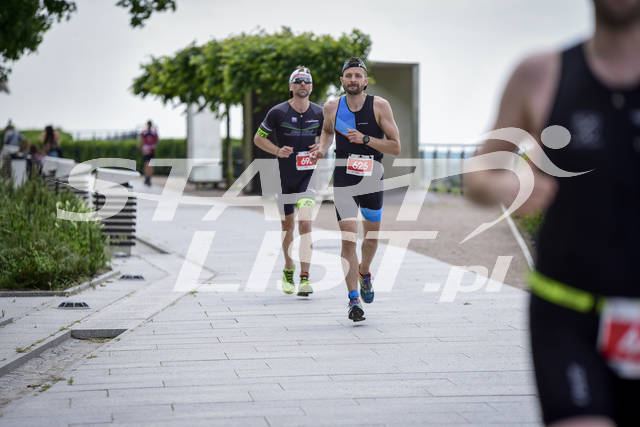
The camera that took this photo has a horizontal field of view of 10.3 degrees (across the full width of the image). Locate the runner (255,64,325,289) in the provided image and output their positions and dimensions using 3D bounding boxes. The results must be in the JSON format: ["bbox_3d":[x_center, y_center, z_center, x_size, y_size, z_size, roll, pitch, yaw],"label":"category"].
[{"bbox_3d":[-0.233,-0.248,27.600,0.560,1.785,0.650,0,1,-2],"label":"runner"}]

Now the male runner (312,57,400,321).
[{"bbox_3d":[0.246,-0.168,23.950,0.590,1.770,0.720,0,1,3],"label":"male runner"}]

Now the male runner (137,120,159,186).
[{"bbox_3d":[-4.608,-1.597,95.000,0.560,1.760,0.600,0,1,0],"label":"male runner"}]

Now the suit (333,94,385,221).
[{"bbox_3d":[0.259,-0.376,23.900,0.360,0.850,0.320,0,1,3],"label":"suit"}]

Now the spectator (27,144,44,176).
[{"bbox_3d":[-7.427,-1.255,93.000,0.400,1.080,0.350,1,1,37],"label":"spectator"}]

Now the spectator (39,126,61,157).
[{"bbox_3d":[-7.066,-1.483,93.000,0.500,1.630,0.340,0,1,0],"label":"spectator"}]

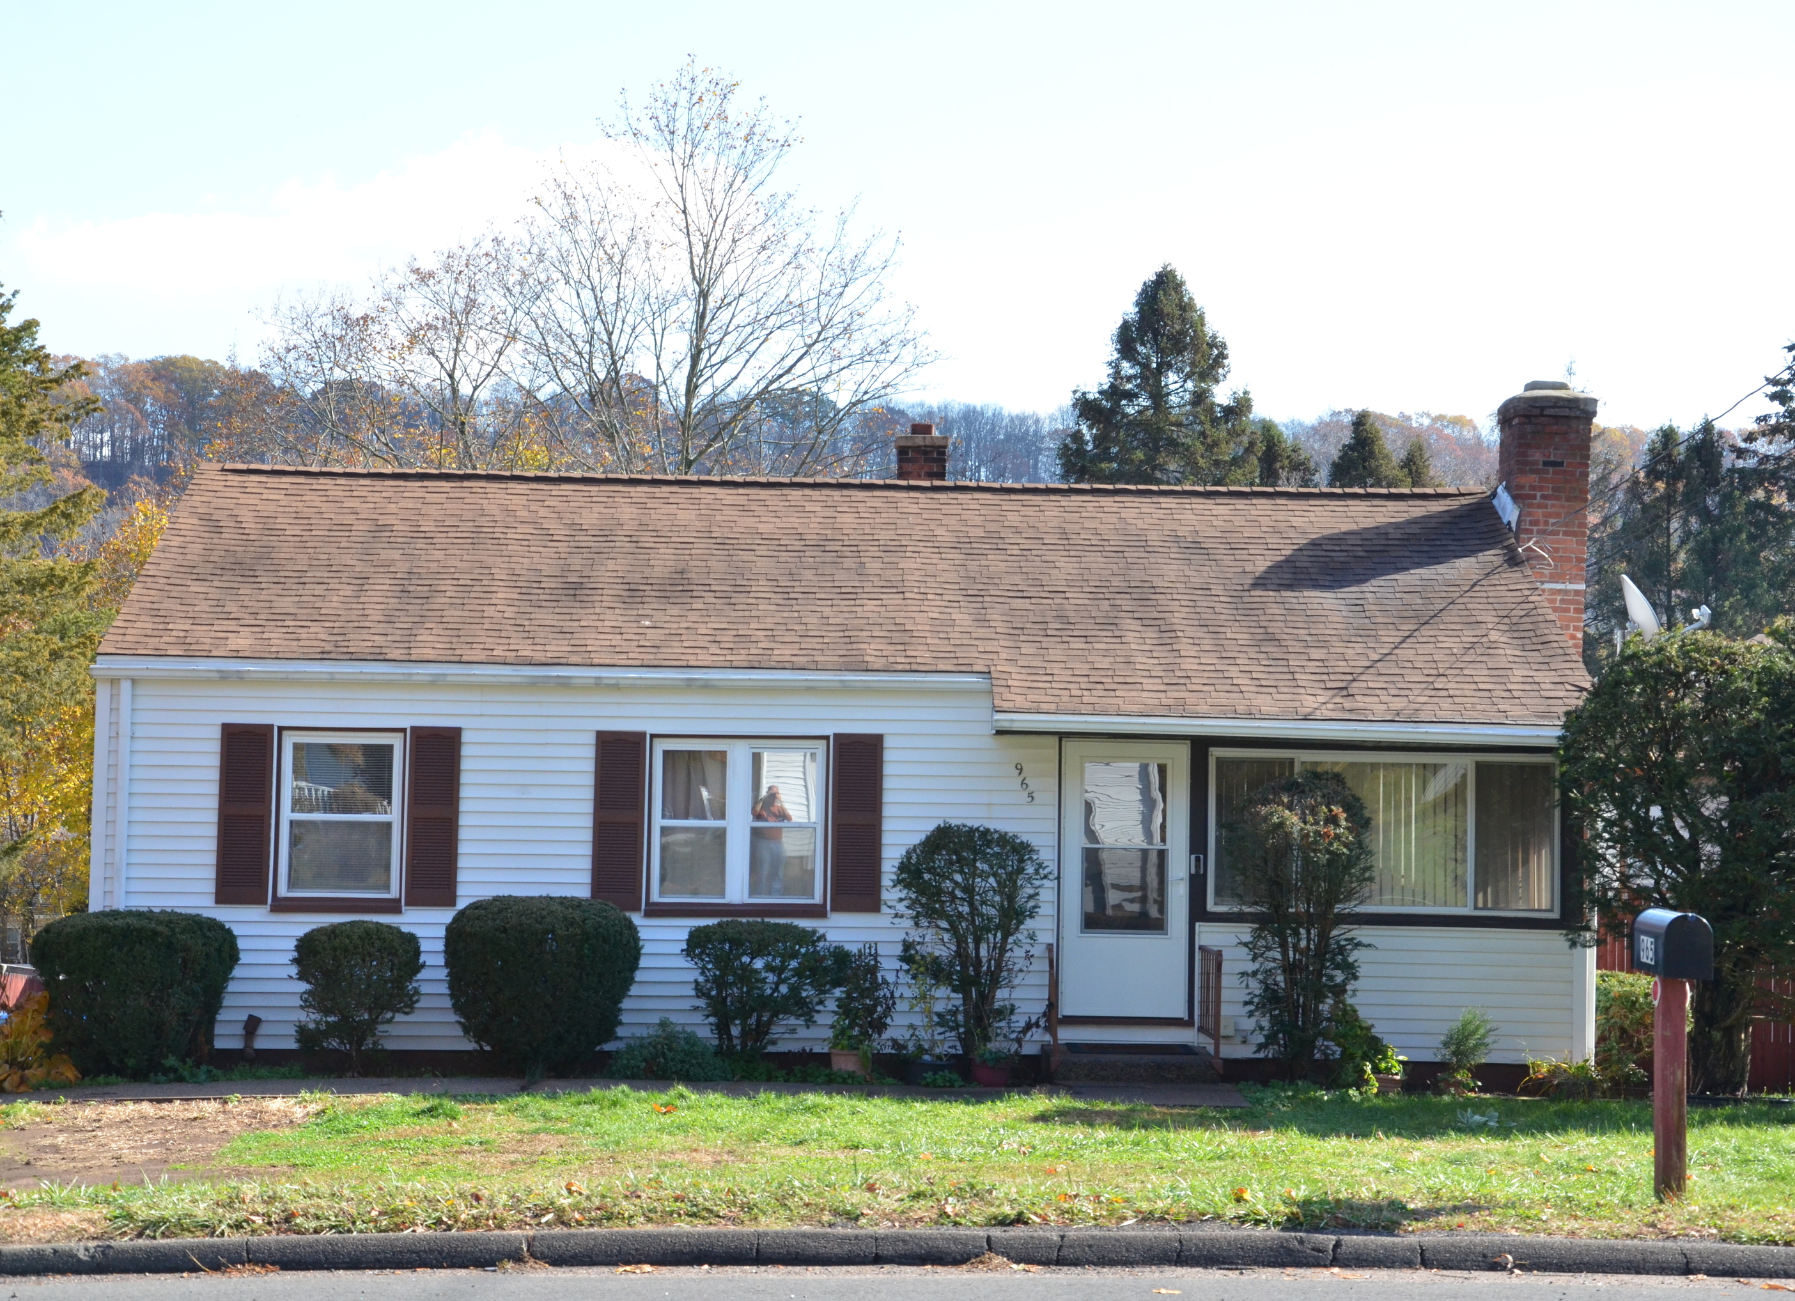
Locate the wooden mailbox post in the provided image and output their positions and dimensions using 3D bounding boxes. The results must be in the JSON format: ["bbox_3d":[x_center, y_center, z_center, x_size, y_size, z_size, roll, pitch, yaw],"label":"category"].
[{"bbox_3d":[2.685,1.400,11.920,0.175,0.985,0.480,1,-3,-2],"label":"wooden mailbox post"}]

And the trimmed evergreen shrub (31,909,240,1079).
[{"bbox_3d":[-5.257,2.365,23.650,1.400,1.150,1.200,1,-3,-2],"label":"trimmed evergreen shrub"}]

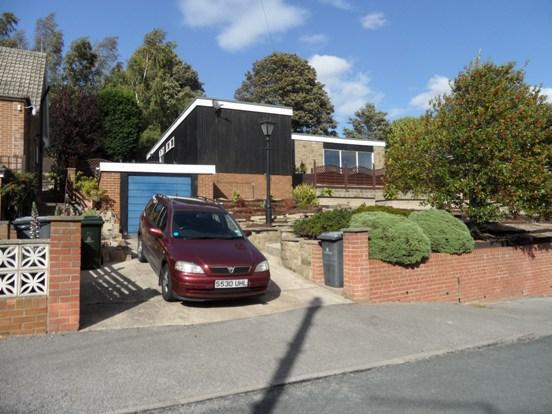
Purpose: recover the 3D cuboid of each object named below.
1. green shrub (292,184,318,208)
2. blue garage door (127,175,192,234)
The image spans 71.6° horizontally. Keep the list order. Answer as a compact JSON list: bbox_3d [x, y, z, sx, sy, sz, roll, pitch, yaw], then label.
[{"bbox_3d":[1.218,-0.433,15.800,1.050,1.000,1.000,0,-2,0],"label":"green shrub"},{"bbox_3d":[-3.805,-0.049,12.500,2.020,1.950,0.100,1,-1,-15],"label":"blue garage door"}]

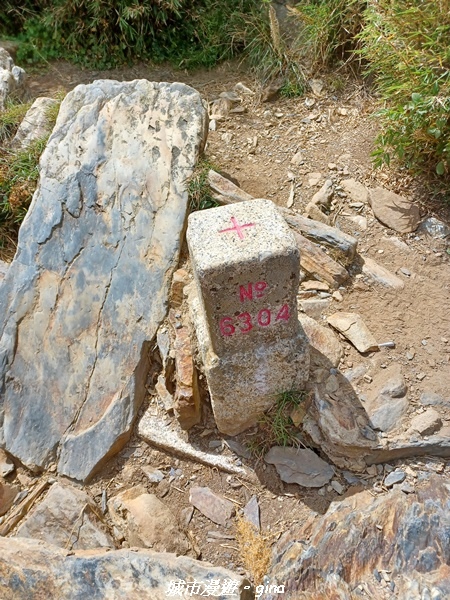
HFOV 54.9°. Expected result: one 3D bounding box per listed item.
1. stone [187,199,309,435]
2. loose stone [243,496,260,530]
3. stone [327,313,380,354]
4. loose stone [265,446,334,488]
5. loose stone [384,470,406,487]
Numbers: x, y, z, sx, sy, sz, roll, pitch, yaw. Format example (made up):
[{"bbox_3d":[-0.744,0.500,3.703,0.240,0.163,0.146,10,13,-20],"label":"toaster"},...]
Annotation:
[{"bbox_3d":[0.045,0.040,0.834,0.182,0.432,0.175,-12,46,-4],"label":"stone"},{"bbox_3d":[0.048,0.383,0.777,0.026,0.012,0.056,-2,45,3],"label":"loose stone"},{"bbox_3d":[0.301,0.070,0.995,0.067,0.025,0.126,-26,49,-19],"label":"stone"},{"bbox_3d":[0.141,0.318,0.826,0.126,0.020,0.075,15,49,20],"label":"loose stone"},{"bbox_3d":[0.307,0.323,0.782,0.043,0.012,0.017,-33,51,-25],"label":"loose stone"}]

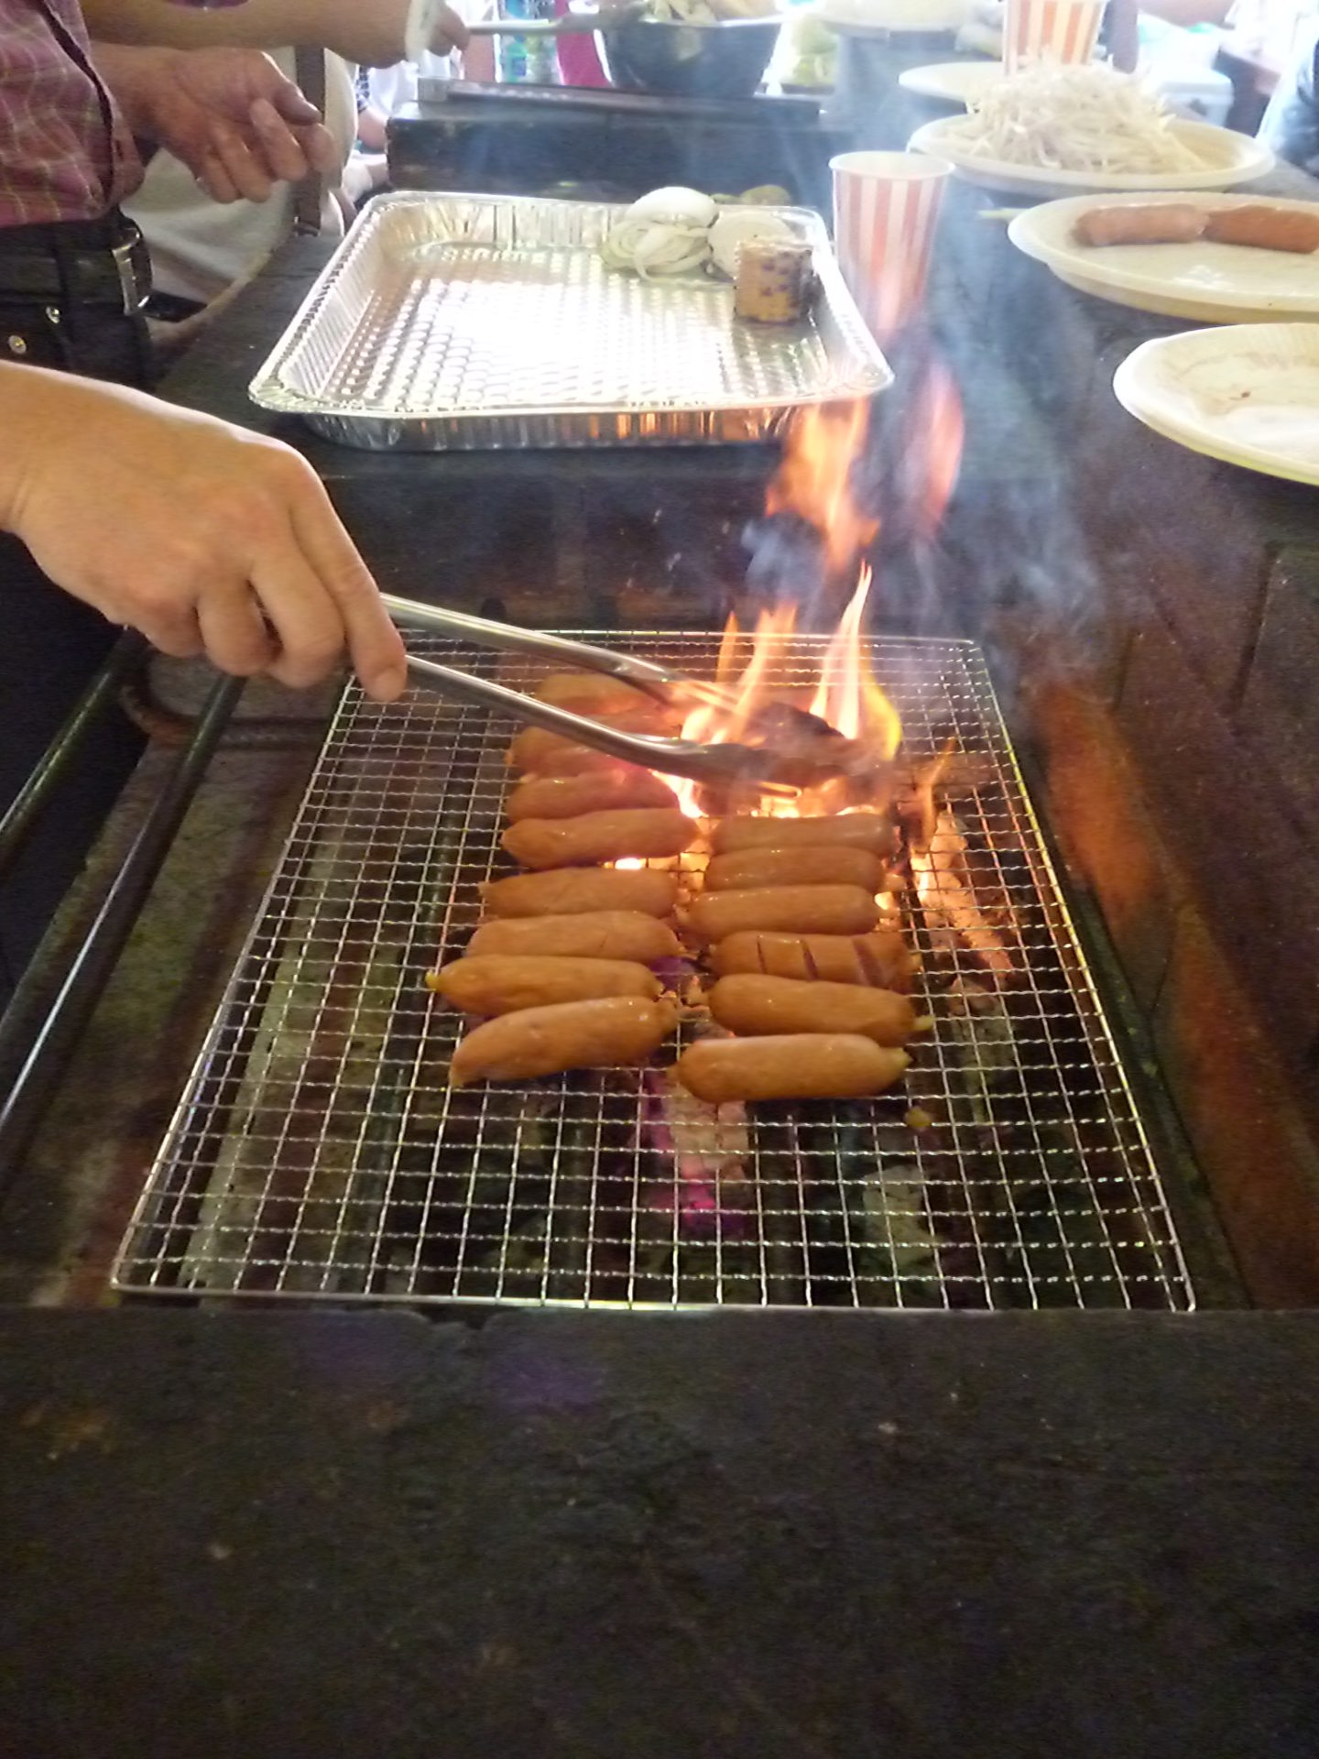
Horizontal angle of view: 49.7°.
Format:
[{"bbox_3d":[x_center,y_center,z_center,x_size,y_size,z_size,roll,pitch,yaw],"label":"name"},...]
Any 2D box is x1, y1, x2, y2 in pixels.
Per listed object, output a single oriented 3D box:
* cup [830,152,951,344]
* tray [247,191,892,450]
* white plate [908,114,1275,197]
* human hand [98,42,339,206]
[{"bbox_3d":[0.121,-0.339,0.764,0.065,0.081,0.065,0,38,0],"label":"cup"},{"bbox_3d":[-0.038,-0.281,0.724,0.270,0.042,0.330,0,38,0],"label":"tray"},{"bbox_3d":[0.314,-0.526,1.046,0.258,0.026,0.258,0,38,0],"label":"white plate"},{"bbox_3d":[-0.256,-0.437,0.820,0.140,0.082,0.078,7,36,-16],"label":"human hand"}]

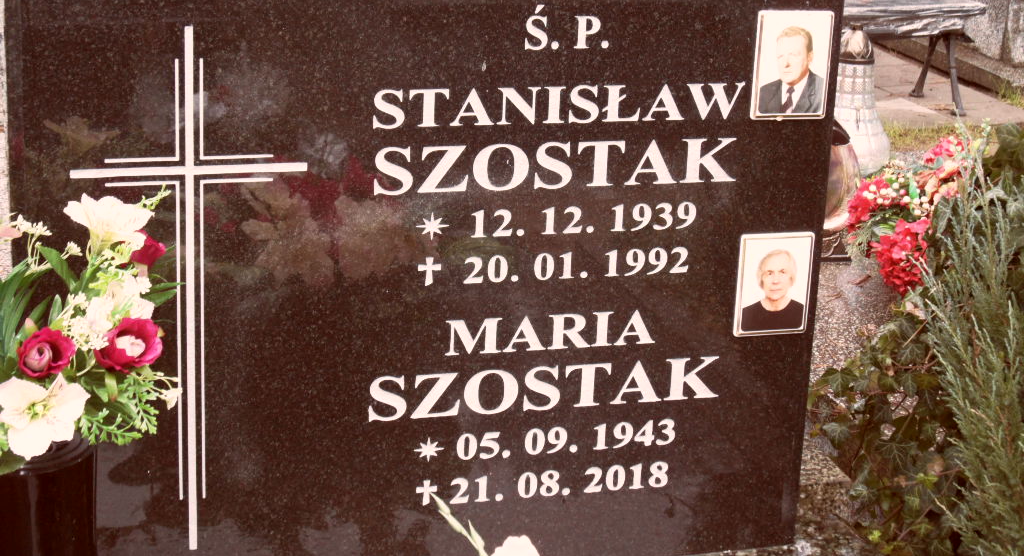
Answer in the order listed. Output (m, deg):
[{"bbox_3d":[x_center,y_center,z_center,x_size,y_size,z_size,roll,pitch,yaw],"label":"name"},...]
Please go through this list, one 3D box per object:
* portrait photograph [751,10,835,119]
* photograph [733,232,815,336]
[{"bbox_3d":[0.305,-0.229,1.918,0.090,0.119,0.011,-3,17,-17],"label":"portrait photograph"},{"bbox_3d":[0.295,0.009,1.987,0.090,0.119,0.011,-3,17,-17],"label":"photograph"}]

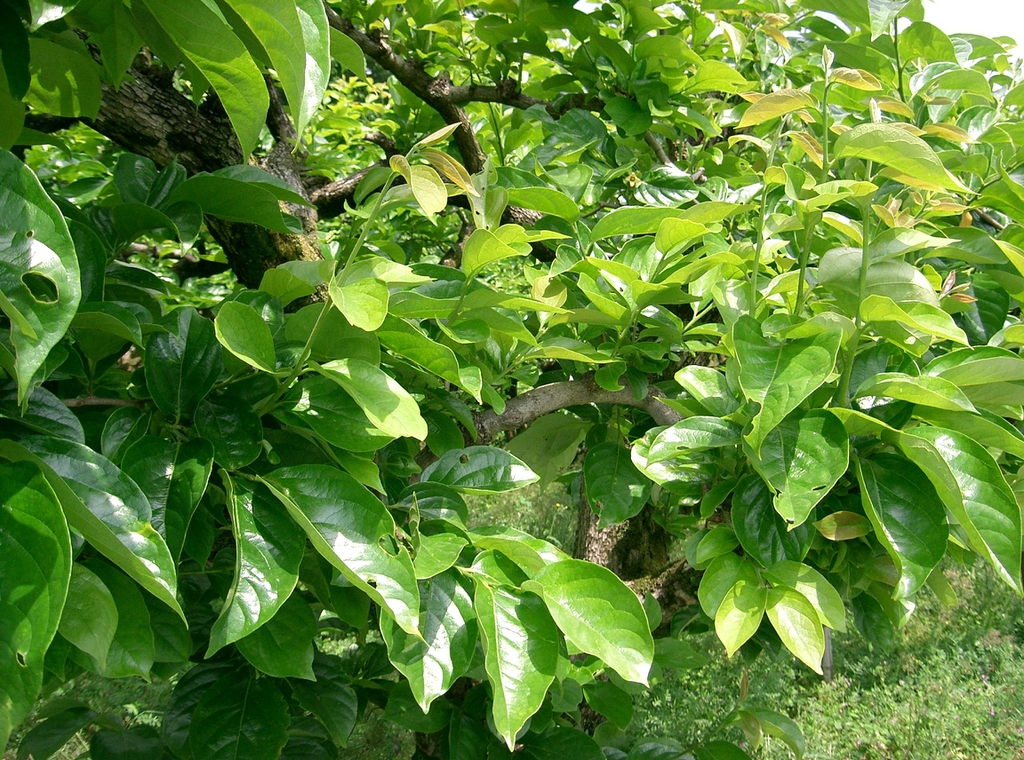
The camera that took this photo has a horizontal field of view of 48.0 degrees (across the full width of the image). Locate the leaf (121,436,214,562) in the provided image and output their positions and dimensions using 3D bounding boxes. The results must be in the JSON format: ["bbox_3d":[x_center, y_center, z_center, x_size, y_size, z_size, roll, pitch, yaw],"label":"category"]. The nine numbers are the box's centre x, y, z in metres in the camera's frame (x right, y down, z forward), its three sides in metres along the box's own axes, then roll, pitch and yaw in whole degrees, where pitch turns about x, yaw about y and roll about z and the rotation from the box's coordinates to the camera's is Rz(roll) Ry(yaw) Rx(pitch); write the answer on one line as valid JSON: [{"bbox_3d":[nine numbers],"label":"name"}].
[{"bbox_3d":[-0.299,0.105,1.000,0.078,0.122,0.025,4,-31,-4],"label":"leaf"}]

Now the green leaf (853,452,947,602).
[{"bbox_3d":[0.352,0.130,1.030,0.073,0.132,0.030,-8,-12,-20],"label":"green leaf"}]

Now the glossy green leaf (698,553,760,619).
[{"bbox_3d":[0.221,0.210,1.170,0.052,0.076,0.018,20,-23,23],"label":"glossy green leaf"}]

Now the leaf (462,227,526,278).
[{"bbox_3d":[-0.018,-0.132,1.200,0.075,0.055,0.022,-19,43,24],"label":"leaf"}]

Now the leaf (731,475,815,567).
[{"bbox_3d":[0.254,0.139,1.120,0.080,0.125,0.020,-17,-18,6],"label":"leaf"}]

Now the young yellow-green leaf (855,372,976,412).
[{"bbox_3d":[0.381,0.012,1.080,0.116,0.030,0.058,9,1,12],"label":"young yellow-green leaf"}]

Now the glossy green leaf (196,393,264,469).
[{"bbox_3d":[-0.259,0.048,1.050,0.060,0.080,0.018,-20,-25,-14],"label":"glossy green leaf"}]

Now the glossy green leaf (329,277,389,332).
[{"bbox_3d":[-0.119,-0.059,0.900,0.046,0.016,0.060,-15,42,-27],"label":"glossy green leaf"}]

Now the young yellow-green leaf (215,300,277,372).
[{"bbox_3d":[-0.227,-0.036,0.980,0.050,0.076,0.018,-24,21,32],"label":"young yellow-green leaf"}]

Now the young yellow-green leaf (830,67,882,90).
[{"bbox_3d":[0.359,-0.315,1.200,0.058,0.014,0.028,12,30,18],"label":"young yellow-green leaf"}]

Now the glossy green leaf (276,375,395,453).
[{"bbox_3d":[-0.140,0.026,0.910,0.108,0.025,0.062,18,52,13],"label":"glossy green leaf"}]

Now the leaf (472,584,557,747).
[{"bbox_3d":[0.003,0.229,0.930,0.072,0.142,0.030,-13,-20,21],"label":"leaf"}]

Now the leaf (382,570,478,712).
[{"bbox_3d":[-0.070,0.215,0.980,0.082,0.136,0.025,3,-24,8],"label":"leaf"}]

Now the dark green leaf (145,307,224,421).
[{"bbox_3d":[-0.291,-0.015,1.020,0.070,0.110,0.024,4,-22,-2],"label":"dark green leaf"}]

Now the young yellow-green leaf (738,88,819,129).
[{"bbox_3d":[0.266,-0.273,1.150,0.085,0.022,0.042,-19,38,-21],"label":"young yellow-green leaf"}]

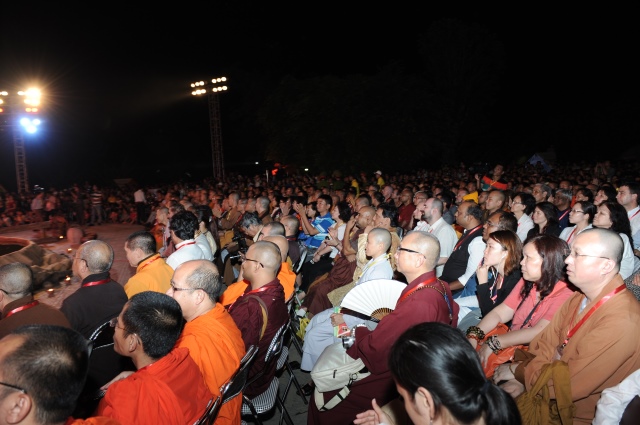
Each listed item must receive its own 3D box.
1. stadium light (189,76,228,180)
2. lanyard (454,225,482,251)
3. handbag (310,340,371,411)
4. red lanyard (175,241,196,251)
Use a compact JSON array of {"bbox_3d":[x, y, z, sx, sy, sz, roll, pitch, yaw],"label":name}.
[{"bbox_3d":[-5.551,-3.598,22.312,2.400,6.780,0.650,1,6,30],"label":"stadium light"},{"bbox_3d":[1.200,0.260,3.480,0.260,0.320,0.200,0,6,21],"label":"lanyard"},{"bbox_3d":[0.091,0.680,1.800,0.230,0.180,0.210,-1,5,15],"label":"handbag"},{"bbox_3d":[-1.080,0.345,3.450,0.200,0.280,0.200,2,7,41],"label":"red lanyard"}]

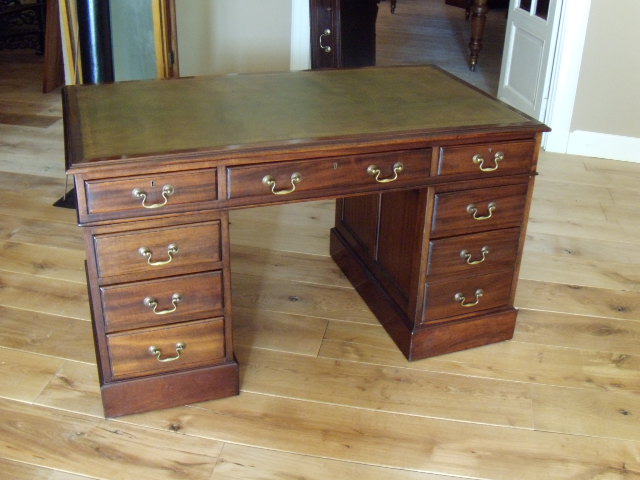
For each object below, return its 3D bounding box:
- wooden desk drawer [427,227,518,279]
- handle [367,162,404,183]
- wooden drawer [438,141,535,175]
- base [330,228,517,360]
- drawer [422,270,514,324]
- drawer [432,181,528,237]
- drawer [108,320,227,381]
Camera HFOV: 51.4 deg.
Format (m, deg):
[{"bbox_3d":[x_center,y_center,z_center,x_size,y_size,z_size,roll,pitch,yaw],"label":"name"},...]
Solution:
[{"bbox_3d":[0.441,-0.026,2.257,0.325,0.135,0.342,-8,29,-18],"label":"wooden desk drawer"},{"bbox_3d":[0.186,-0.184,1.869,0.112,0.057,0.035,-8,29,-18],"label":"handle"},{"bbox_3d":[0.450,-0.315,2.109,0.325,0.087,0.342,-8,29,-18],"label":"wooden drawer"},{"bbox_3d":[0.363,0.156,2.574,0.398,0.118,0.764,-8,29,-18],"label":"base"},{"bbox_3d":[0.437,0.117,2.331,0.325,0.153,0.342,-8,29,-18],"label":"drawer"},{"bbox_3d":[0.446,-0.165,2.186,0.325,0.130,0.342,-8,29,-18],"label":"drawer"},{"bbox_3d":[-0.482,0.241,2.034,0.325,0.153,0.342,-8,29,-18],"label":"drawer"}]

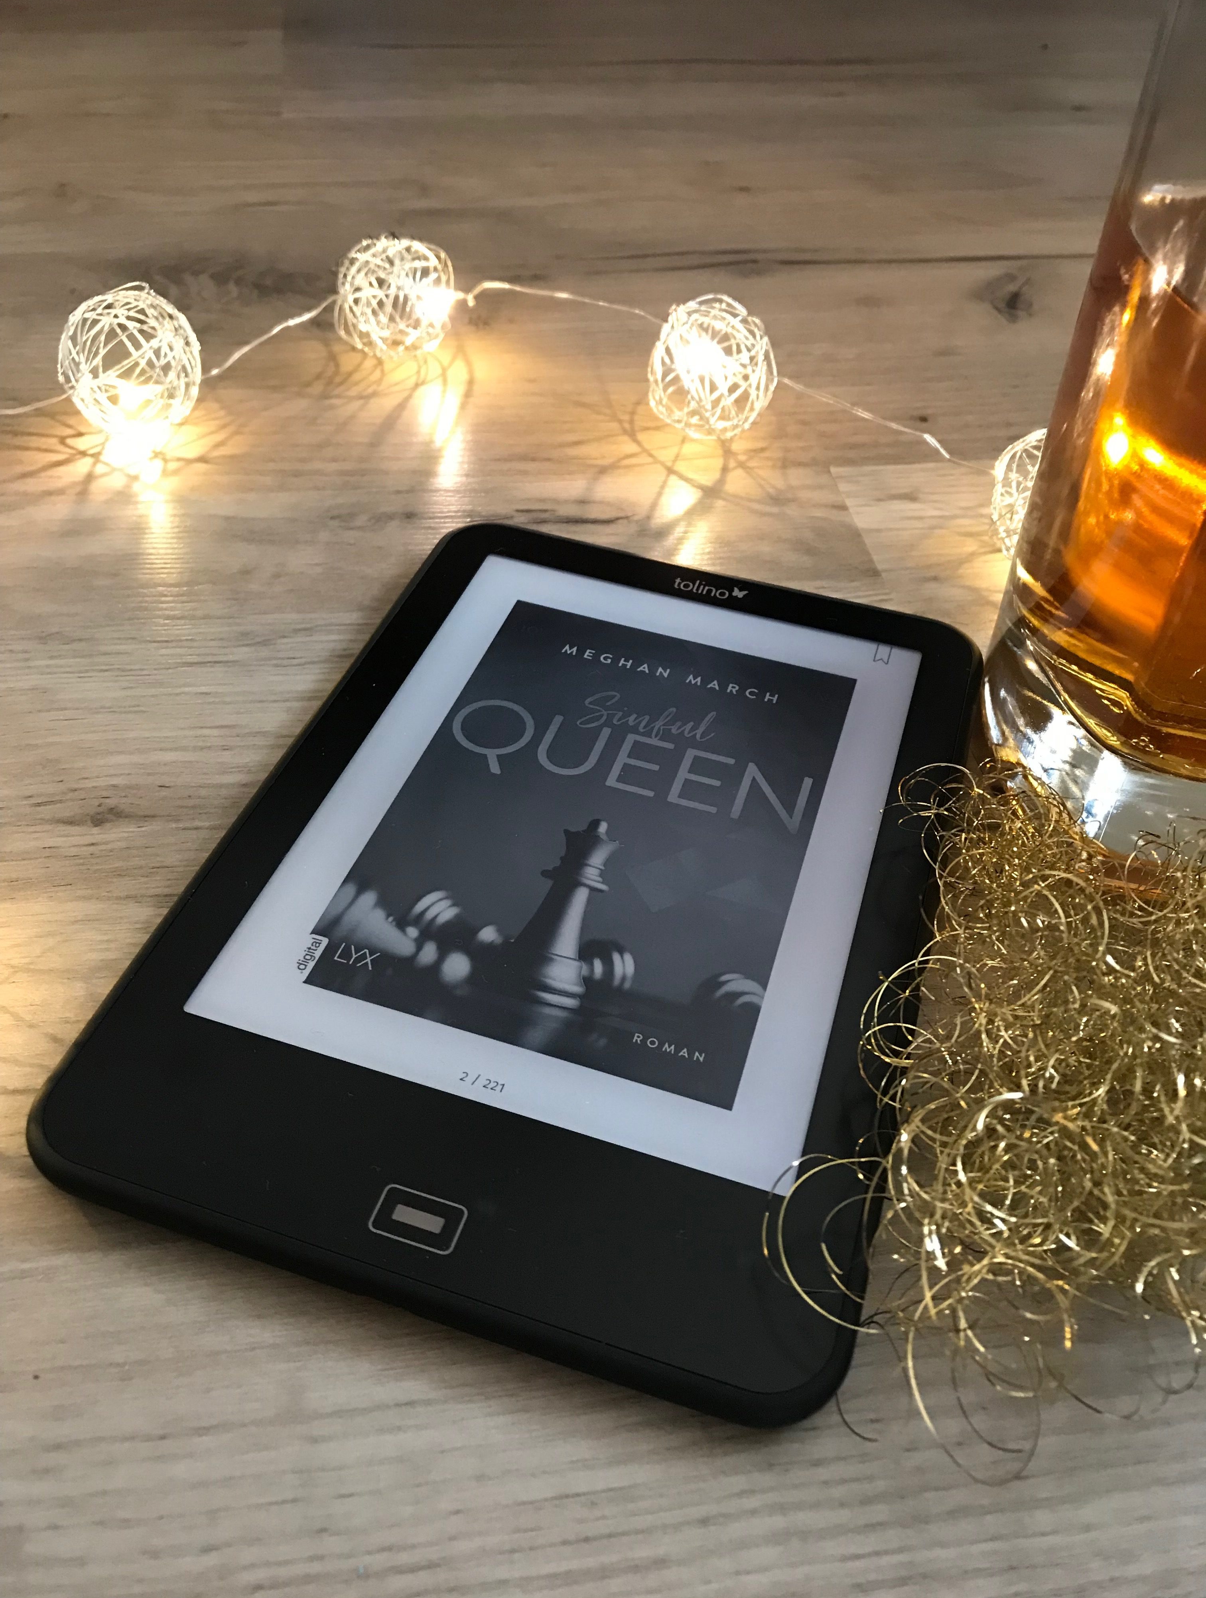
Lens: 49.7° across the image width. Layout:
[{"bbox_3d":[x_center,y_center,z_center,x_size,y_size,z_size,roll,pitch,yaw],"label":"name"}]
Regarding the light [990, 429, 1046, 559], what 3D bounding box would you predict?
[{"bbox_3d":[0.100,-0.065,0.281,0.032,0.032,0.032,3,45,0],"label":"light"}]

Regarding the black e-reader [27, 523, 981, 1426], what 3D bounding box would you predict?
[{"bbox_3d":[-0.002,0.009,0.220,0.115,0.009,0.163,14,46,11],"label":"black e-reader"}]

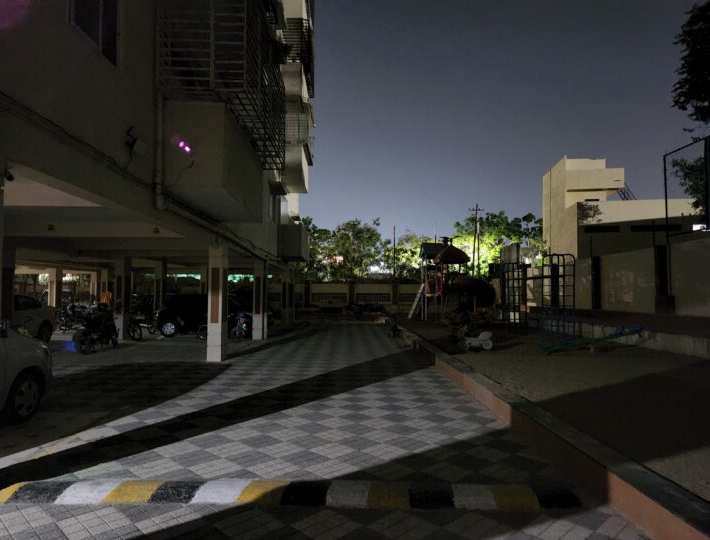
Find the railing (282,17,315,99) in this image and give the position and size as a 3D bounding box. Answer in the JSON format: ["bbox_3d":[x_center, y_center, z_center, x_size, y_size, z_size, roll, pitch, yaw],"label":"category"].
[{"bbox_3d":[-2.203,-8.518,19.264,0.950,1.750,2.700,0,-3,-1],"label":"railing"}]

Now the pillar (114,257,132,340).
[{"bbox_3d":[-8.233,1.020,16.976,0.350,2.900,0.580,0,-3,-1],"label":"pillar"}]

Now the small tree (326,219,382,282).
[{"bbox_3d":[0.005,-0.207,34.809,4.200,7.130,4.200,1,-3,-1],"label":"small tree"}]

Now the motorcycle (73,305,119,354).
[{"bbox_3d":[-7.159,1.661,13.354,0.720,1.220,1.900,0,-3,4],"label":"motorcycle"}]

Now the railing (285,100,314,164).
[{"bbox_3d":[-2.203,-5.392,19.091,0.950,1.600,2.700,0,-3,-1],"label":"railing"}]

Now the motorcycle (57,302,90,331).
[{"bbox_3d":[-11.392,1.853,19.321,0.720,1.100,1.900,0,-3,4],"label":"motorcycle"}]

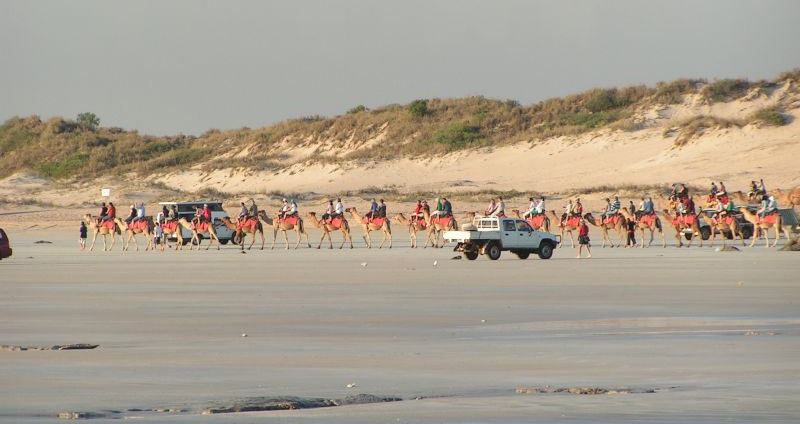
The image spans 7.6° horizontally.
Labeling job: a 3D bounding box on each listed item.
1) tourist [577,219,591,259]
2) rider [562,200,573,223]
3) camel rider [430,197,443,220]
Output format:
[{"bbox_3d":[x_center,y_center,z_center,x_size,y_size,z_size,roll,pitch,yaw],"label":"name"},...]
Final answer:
[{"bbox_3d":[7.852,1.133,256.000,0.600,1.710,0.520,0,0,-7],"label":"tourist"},{"bbox_3d":[9.195,0.000,328.000,0.620,1.270,0.500,0,0,5],"label":"rider"},{"bbox_3d":[2.018,-0.166,331.000,0.700,1.310,0.530,0,0,3],"label":"camel rider"}]

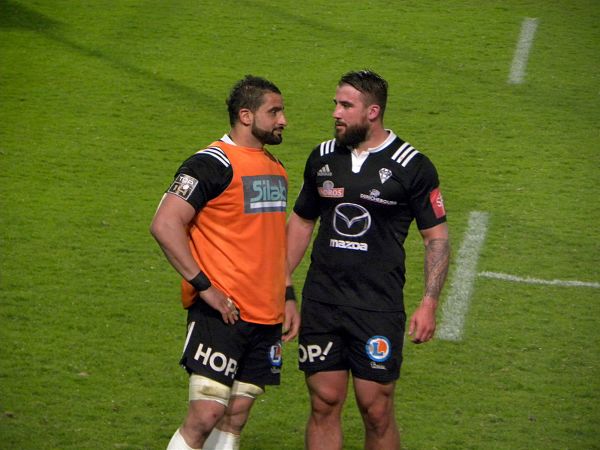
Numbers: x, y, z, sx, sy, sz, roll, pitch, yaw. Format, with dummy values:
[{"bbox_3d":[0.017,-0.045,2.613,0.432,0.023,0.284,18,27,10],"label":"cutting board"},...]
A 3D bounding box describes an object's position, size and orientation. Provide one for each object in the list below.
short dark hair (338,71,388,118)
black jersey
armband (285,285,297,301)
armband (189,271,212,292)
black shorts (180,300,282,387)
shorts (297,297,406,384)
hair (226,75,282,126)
[{"bbox_3d":[0.246,-0.501,22.600,0.200,0.190,0.170,-4,9,-40],"label":"short dark hair"},{"bbox_3d":[0.273,-0.013,22.600,0.590,0.690,0.330,5,8,20],"label":"black jersey"},{"bbox_3d":[-0.039,0.261,22.600,0.060,0.062,0.060,-3,6,0],"label":"armband"},{"bbox_3d":[-0.380,0.216,22.300,0.065,0.062,0.060,47,0,-3],"label":"armband"},{"bbox_3d":[-0.263,0.440,22.450,0.340,0.360,0.430,8,9,39],"label":"black shorts"},{"bbox_3d":[0.203,0.435,22.600,0.415,0.360,0.310,5,8,20],"label":"shorts"},{"bbox_3d":[-0.175,-0.477,22.450,0.205,0.195,0.175,6,8,27],"label":"hair"}]

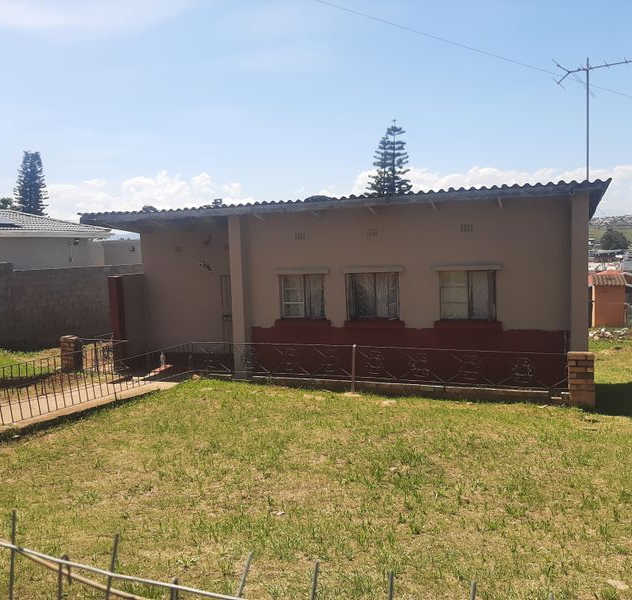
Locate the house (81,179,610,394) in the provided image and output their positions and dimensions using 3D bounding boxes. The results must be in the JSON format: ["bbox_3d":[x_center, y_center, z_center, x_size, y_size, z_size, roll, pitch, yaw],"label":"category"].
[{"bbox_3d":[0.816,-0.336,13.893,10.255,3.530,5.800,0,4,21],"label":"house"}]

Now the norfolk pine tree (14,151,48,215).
[{"bbox_3d":[-30.032,-8.197,64.568,4.100,15.500,4.100,-4,5,-25],"label":"norfolk pine tree"}]

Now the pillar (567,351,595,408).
[{"bbox_3d":[4.135,1.216,9.366,0.356,0.830,0.356,0,4,21],"label":"pillar"}]

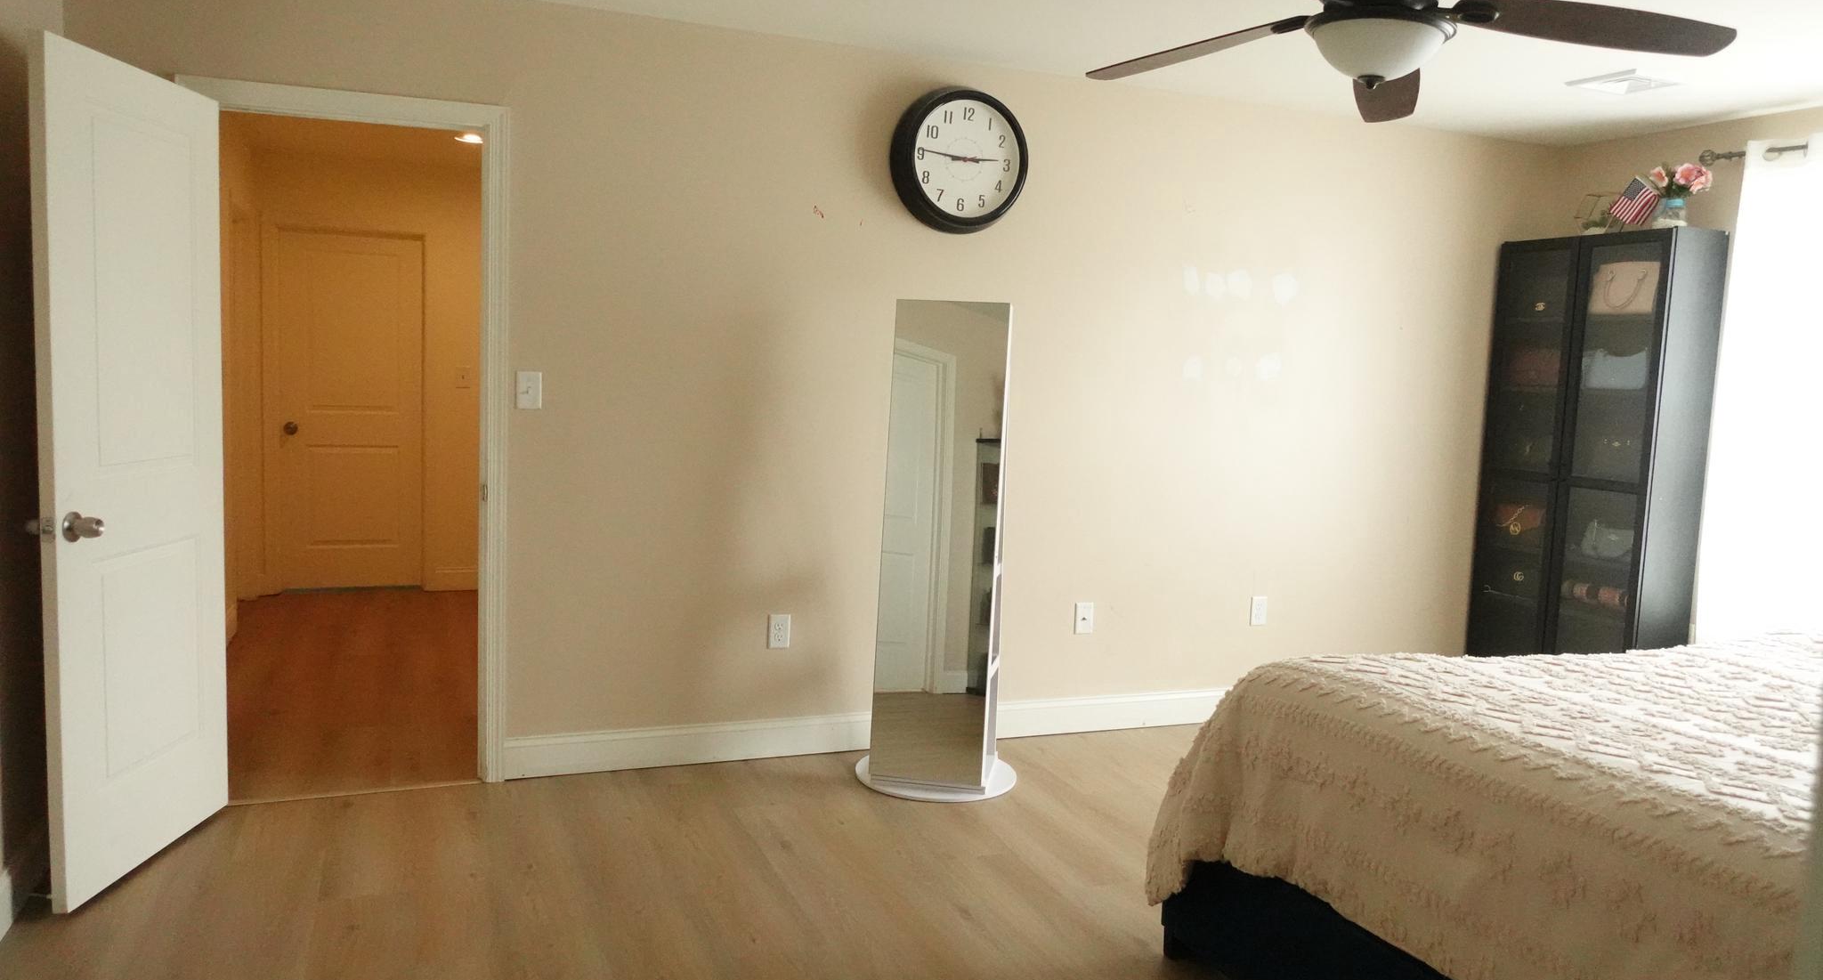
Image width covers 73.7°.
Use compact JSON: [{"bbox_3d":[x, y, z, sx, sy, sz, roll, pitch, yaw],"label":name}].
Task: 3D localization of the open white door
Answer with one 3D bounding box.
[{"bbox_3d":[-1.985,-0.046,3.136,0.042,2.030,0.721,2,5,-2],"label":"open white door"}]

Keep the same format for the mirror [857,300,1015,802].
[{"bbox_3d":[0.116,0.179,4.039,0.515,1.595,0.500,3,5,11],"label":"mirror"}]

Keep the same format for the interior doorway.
[{"bbox_3d":[-1.711,-0.089,3.728,0.737,2.049,0.120,0,6,-21],"label":"interior doorway"}]

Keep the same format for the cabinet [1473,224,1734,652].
[{"bbox_3d":[2.759,-0.009,4.966,0.310,1.995,0.756,0,6,-24],"label":"cabinet"}]

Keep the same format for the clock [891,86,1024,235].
[{"bbox_3d":[0.181,-1.150,4.235,0.500,0.500,0.090,0,6,-21],"label":"clock"}]

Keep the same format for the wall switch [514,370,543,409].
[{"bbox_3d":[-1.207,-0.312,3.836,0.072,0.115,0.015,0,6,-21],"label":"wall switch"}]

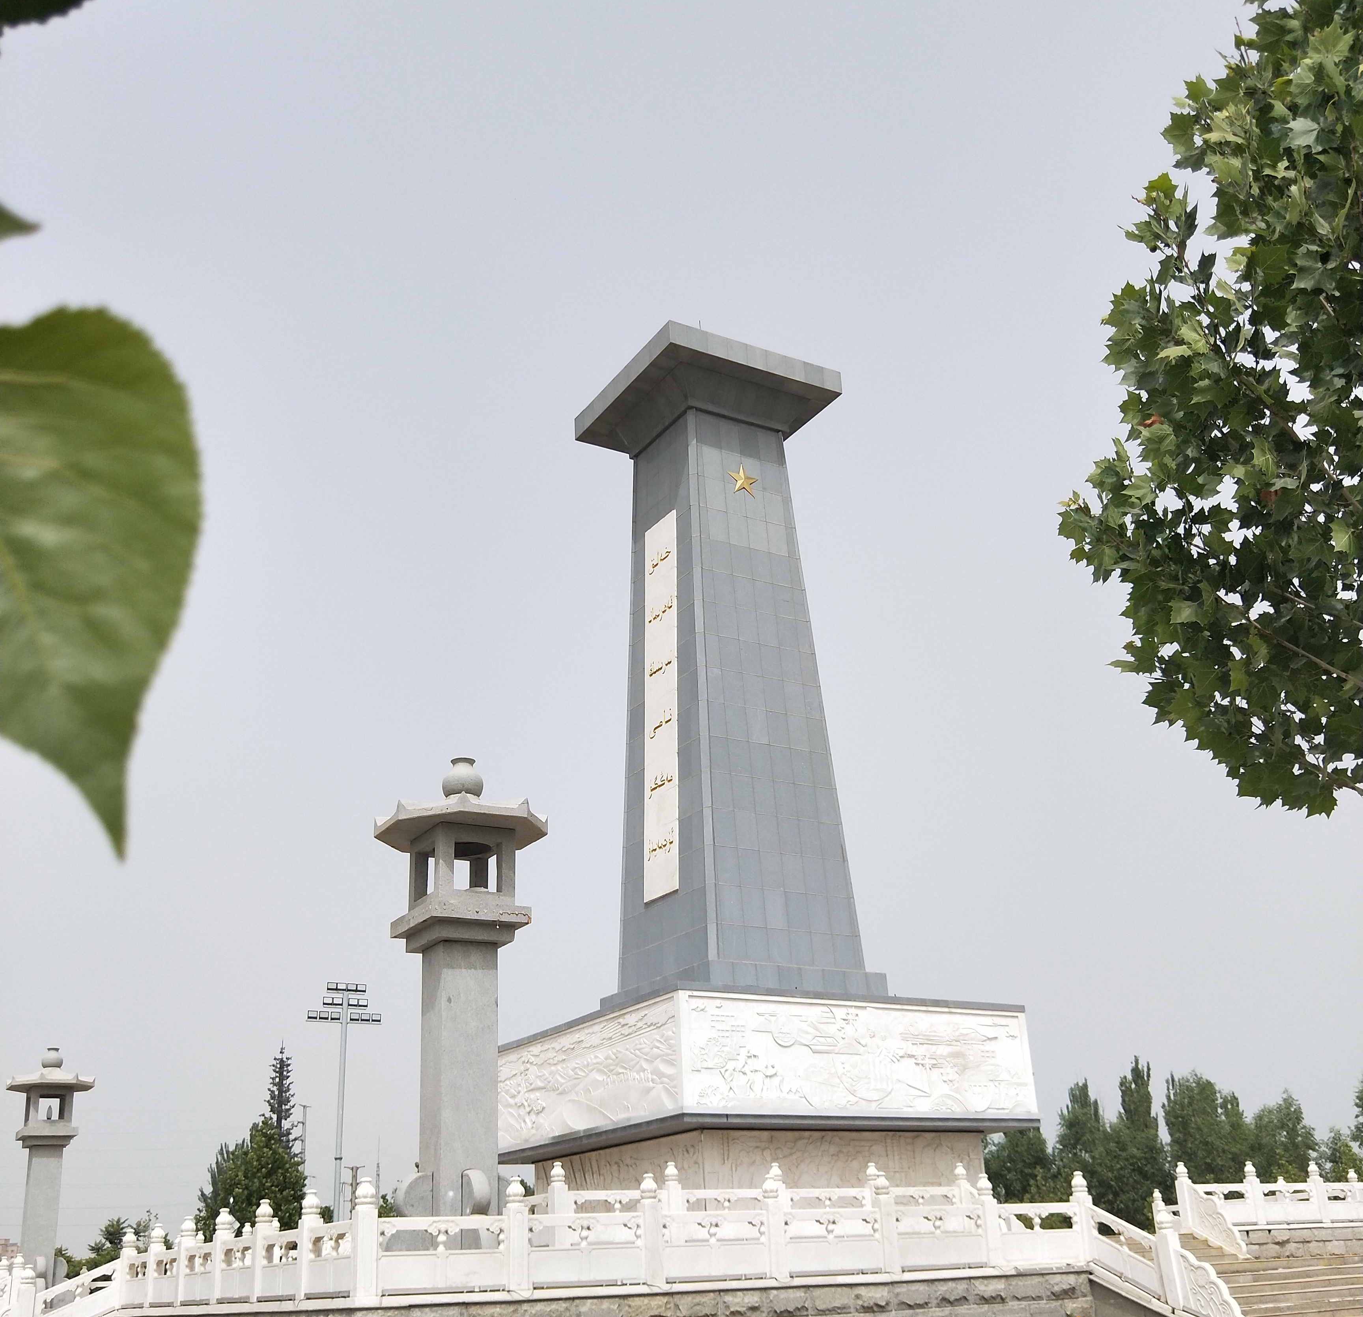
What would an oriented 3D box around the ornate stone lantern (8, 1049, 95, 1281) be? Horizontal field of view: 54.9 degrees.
[{"bbox_3d":[-20.947,17.398,44.014,2.700,8.366,2.700,11,-28,-29],"label":"ornate stone lantern"}]

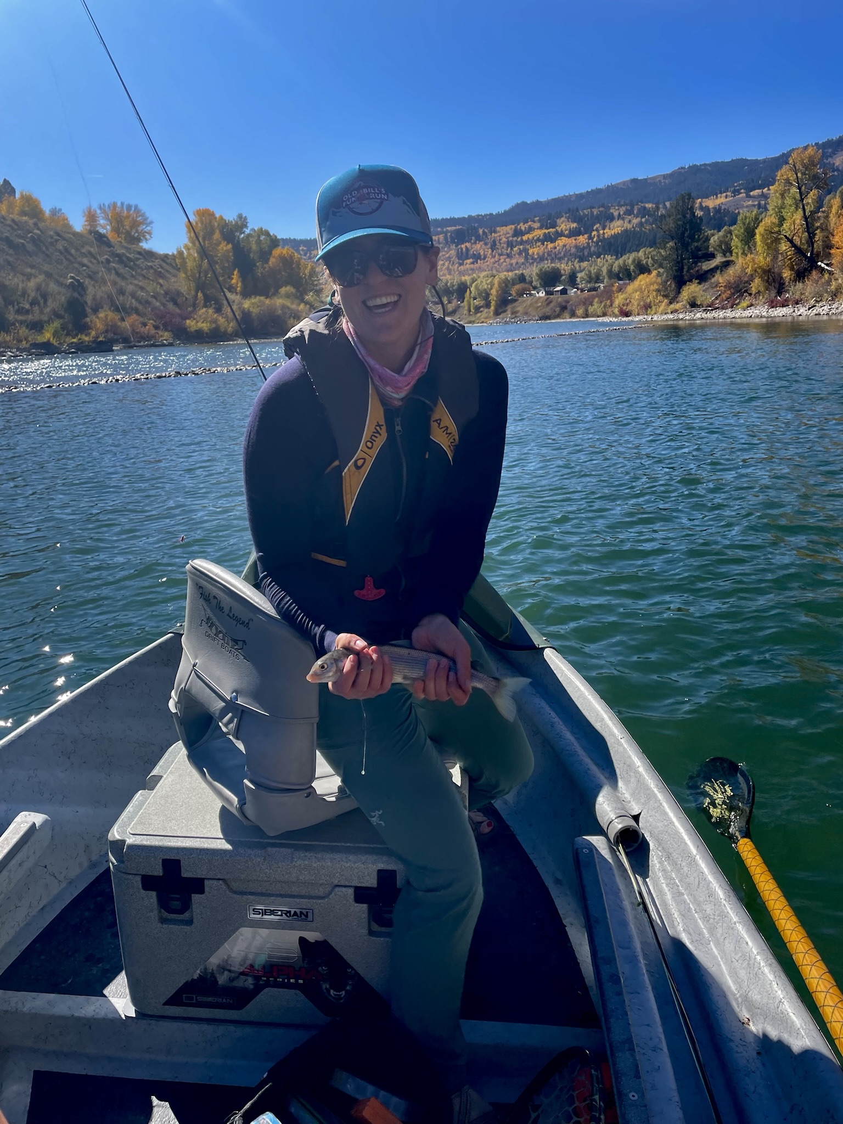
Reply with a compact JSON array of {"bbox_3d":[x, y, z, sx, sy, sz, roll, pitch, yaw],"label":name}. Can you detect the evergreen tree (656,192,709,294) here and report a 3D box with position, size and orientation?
[{"bbox_3d":[30.818,-37.607,100.000,5.574,11.526,5.574,3,17,16],"label":"evergreen tree"}]

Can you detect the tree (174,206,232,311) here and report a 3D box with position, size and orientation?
[{"bbox_3d":[-20.577,-28.716,80.000,5.020,9.027,5.020,-5,16,-13],"label":"tree"}]

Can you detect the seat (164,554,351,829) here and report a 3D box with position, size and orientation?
[{"bbox_3d":[-0.194,0.198,1.637,0.440,0.370,0.450,-11,19,-33],"label":"seat"}]

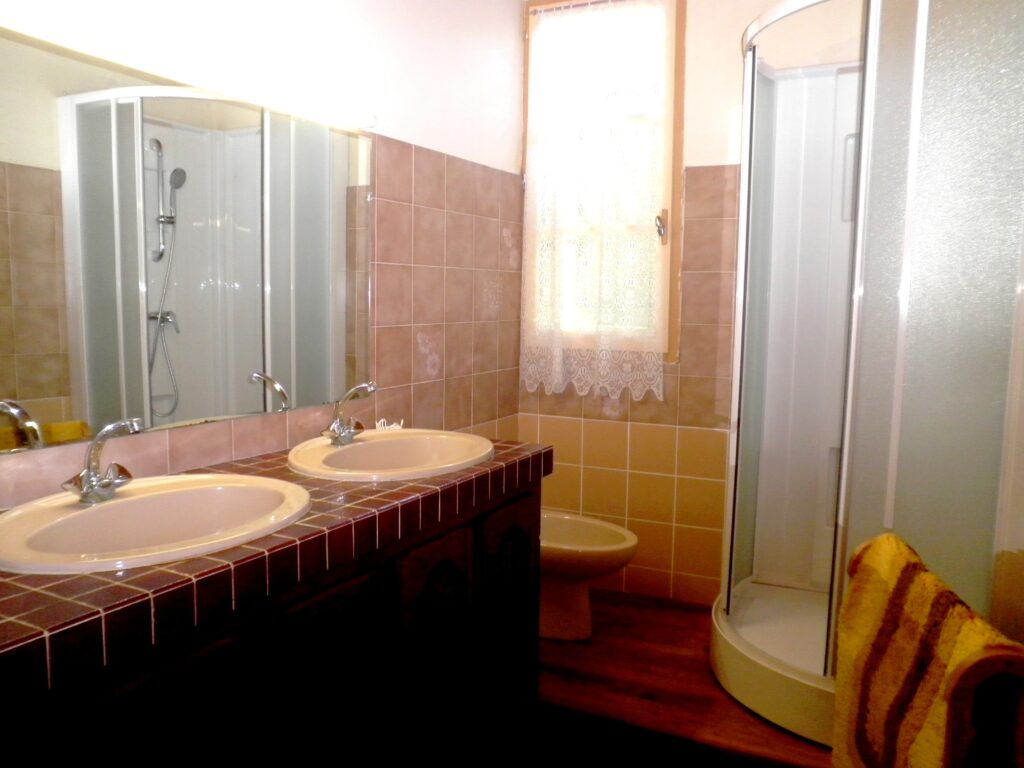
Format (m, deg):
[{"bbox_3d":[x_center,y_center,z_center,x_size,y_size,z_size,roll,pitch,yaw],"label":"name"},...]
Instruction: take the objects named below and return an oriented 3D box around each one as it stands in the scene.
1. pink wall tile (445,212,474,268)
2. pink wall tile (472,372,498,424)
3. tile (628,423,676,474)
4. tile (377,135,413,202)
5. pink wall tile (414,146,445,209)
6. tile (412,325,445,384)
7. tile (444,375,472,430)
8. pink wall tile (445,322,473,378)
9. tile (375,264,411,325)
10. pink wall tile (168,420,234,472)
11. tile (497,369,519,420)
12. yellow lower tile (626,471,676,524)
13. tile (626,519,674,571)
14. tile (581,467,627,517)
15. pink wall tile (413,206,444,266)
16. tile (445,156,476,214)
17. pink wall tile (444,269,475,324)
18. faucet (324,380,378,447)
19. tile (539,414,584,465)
[{"bbox_3d":[-0.197,-0.524,2.837,0.012,0.198,0.198,4,7,27],"label":"pink wall tile"},{"bbox_3d":[-0.108,0.054,3.045,0.010,0.200,0.200,4,7,27],"label":"pink wall tile"},{"bbox_3d":[0.566,0.262,3.095,0.198,0.198,0.012,4,7,27],"label":"tile"},{"bbox_3d":[-0.372,-0.677,2.431,0.010,0.200,0.200,4,7,27],"label":"tile"},{"bbox_3d":[-0.287,-0.704,2.638,0.012,0.198,0.198,4,7,27],"label":"pink wall tile"},{"bbox_3d":[-0.292,-0.107,2.677,0.010,0.198,0.198,4,7,27],"label":"tile"},{"bbox_3d":[-0.204,0.072,2.904,0.012,0.198,0.198,4,7,27],"label":"tile"},{"bbox_3d":[-0.199,-0.125,2.855,0.010,0.198,0.198,4,7,27],"label":"pink wall tile"},{"bbox_3d":[-0.379,-0.286,2.473,0.010,0.200,0.200,4,7,27],"label":"tile"},{"bbox_3d":[-0.737,0.143,1.813,0.010,0.125,0.200,4,7,27],"label":"pink wall tile"},{"bbox_3d":[-0.015,0.036,3.222,0.010,0.200,0.200,4,7,27],"label":"tile"},{"bbox_3d":[0.568,0.462,3.090,0.198,0.198,0.010,4,7,27],"label":"yellow lower tile"},{"bbox_3d":[0.567,0.662,3.112,0.198,0.198,0.010,4,7,27],"label":"tile"},{"bbox_3d":[0.386,0.448,3.209,0.198,0.198,0.012,4,7,27],"label":"tile"},{"bbox_3d":[-0.286,-0.506,2.633,0.010,0.198,0.198,4,7,27],"label":"pink wall tile"},{"bbox_3d":[-0.192,-0.726,2.788,0.010,0.198,0.198,4,7,27],"label":"tile"},{"bbox_3d":[-0.199,-0.325,2.859,0.012,0.198,0.198,4,7,27],"label":"pink wall tile"},{"bbox_3d":[-0.429,0.079,2.102,0.152,0.176,0.174,4,7,27],"label":"faucet"},{"bbox_3d":[0.209,0.236,3.246,0.200,0.200,0.010,4,7,27],"label":"tile"}]

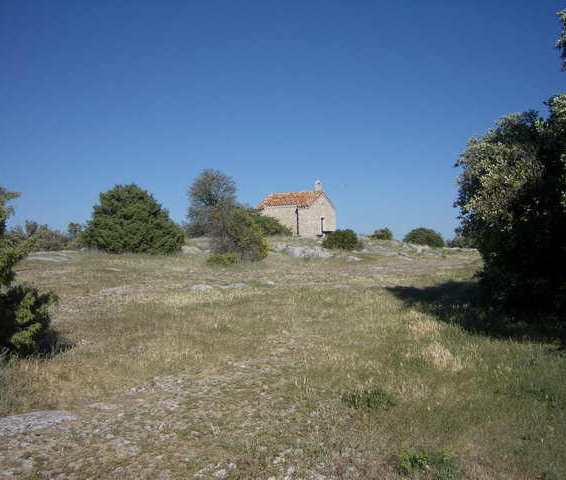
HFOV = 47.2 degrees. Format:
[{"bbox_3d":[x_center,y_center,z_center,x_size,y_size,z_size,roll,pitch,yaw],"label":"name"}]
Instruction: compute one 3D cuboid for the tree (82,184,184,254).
[{"bbox_3d":[-11.358,-1.552,49.000,7.682,5.301,7.298,-1,0,-13],"label":"tree"}]

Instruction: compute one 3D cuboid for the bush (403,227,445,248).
[{"bbox_3d":[13.557,-0.240,62.000,3.964,2.108,3.766,-1,0,12],"label":"bush"}]

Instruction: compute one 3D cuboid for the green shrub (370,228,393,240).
[{"bbox_3d":[10.148,-0.561,66.000,2.210,1.224,2.100,-1,0,9],"label":"green shrub"}]

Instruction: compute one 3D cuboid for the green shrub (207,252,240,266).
[{"bbox_3d":[-3.506,1.130,37.500,1.827,0.811,1.644,-1,0,-5],"label":"green shrub"}]

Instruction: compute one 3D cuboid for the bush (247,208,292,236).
[{"bbox_3d":[-1.576,-1.576,60.000,4.841,2.689,4.356,-1,0,-2],"label":"bush"}]

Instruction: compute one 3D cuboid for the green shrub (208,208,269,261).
[{"bbox_3d":[-2.689,-0.309,40.000,3.653,3.153,3.288,-1,0,-4],"label":"green shrub"}]

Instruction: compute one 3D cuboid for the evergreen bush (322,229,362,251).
[{"bbox_3d":[4.791,-0.041,53.000,3.227,1.802,3.066,-1,0,5],"label":"evergreen bush"}]

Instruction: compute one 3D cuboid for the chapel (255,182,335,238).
[{"bbox_3d":[1.524,-3.196,69.444,6.422,5.868,5.726,-1,0,34],"label":"chapel"}]

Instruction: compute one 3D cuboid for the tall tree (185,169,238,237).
[{"bbox_3d":[-6.851,-3.497,62.000,5.096,6.707,4.841,-1,0,-6],"label":"tall tree"}]

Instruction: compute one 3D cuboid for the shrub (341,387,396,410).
[{"bbox_3d":[0.815,1.494,6.100,0.520,0.192,0.468,-1,0,8],"label":"shrub"}]

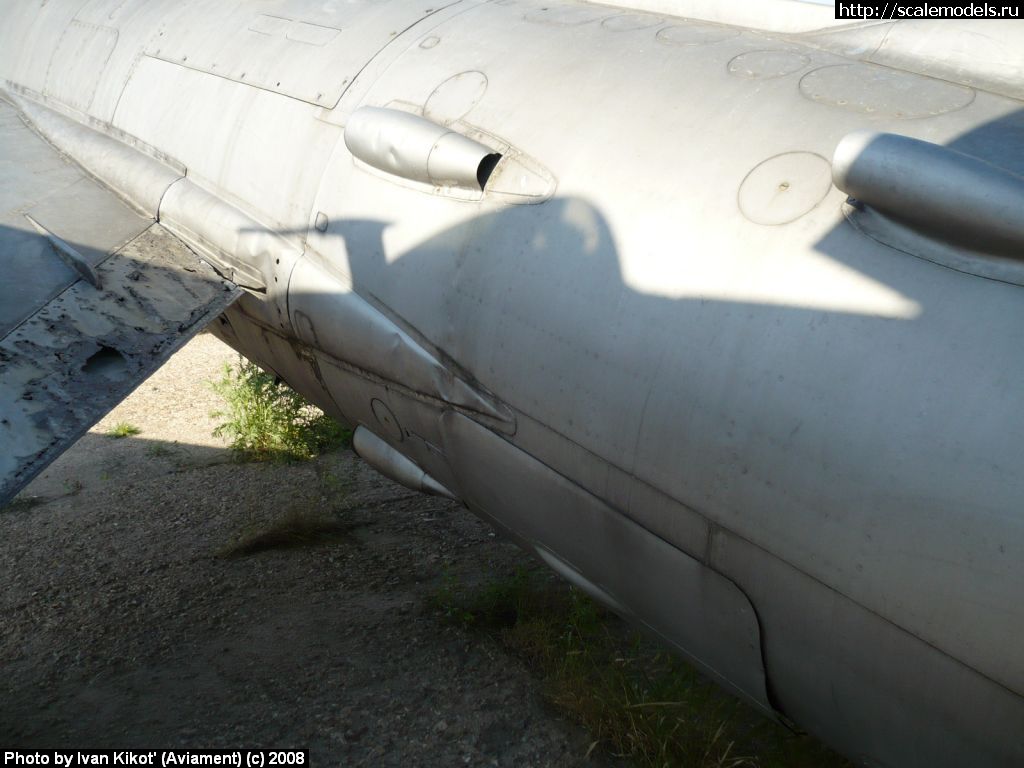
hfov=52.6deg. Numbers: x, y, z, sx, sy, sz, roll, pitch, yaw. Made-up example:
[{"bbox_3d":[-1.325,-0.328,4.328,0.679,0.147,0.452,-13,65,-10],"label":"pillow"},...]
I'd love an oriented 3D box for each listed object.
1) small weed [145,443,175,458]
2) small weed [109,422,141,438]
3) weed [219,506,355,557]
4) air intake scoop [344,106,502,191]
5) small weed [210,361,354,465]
[{"bbox_3d":[-1.623,0.306,4.766,0.135,0.065,0.094,0,26,0],"label":"small weed"},{"bbox_3d":[-1.848,0.222,4.938,0.148,0.066,0.104,0,26,0],"label":"small weed"},{"bbox_3d":[-0.893,0.587,4.122,0.515,0.126,0.273,0,26,0],"label":"weed"},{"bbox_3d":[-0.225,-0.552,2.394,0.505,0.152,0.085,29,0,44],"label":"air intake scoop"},{"bbox_3d":[-1.050,0.119,4.709,0.645,0.452,0.503,0,26,0],"label":"small weed"}]

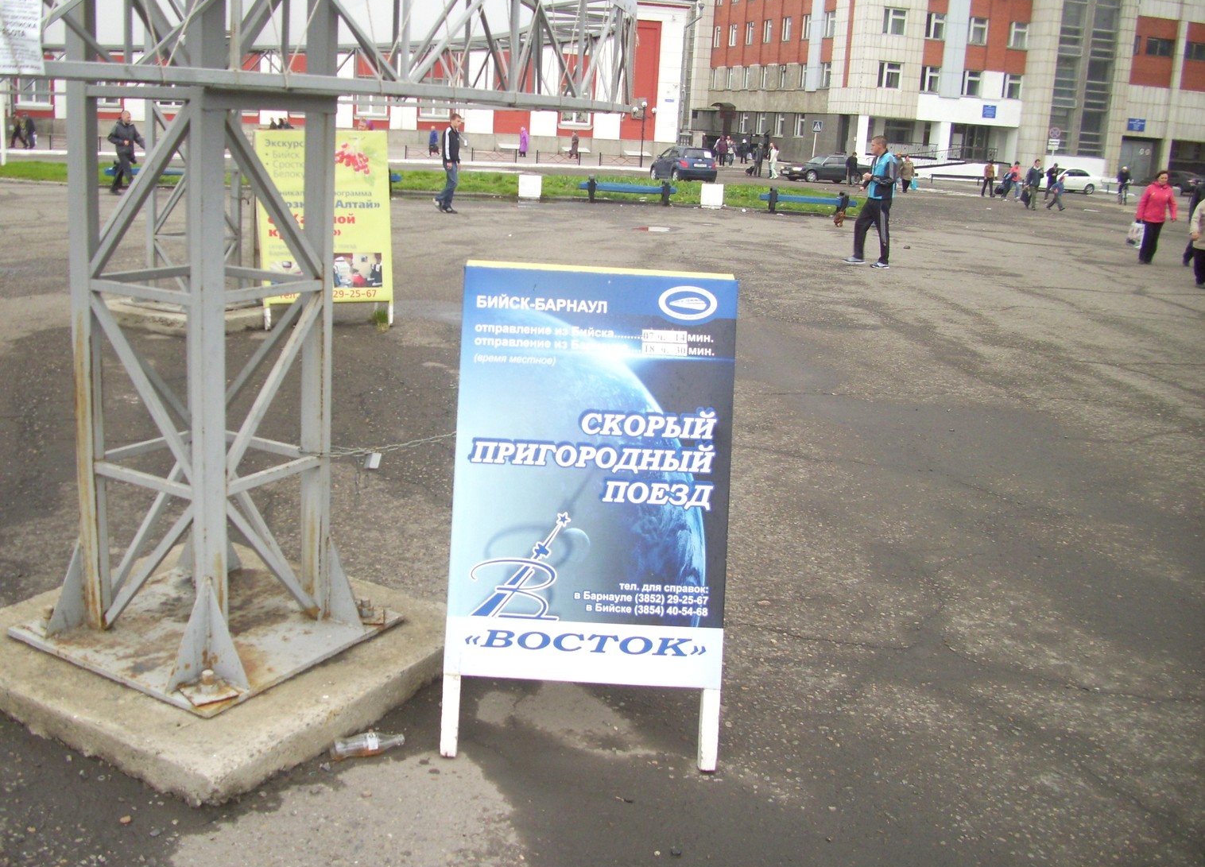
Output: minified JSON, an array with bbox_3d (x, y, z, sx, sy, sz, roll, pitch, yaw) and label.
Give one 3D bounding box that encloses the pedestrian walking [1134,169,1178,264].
[{"bbox_3d":[9.933,-3.870,21.201,0.620,1.630,0.450,8,15,16],"label":"pedestrian walking"}]

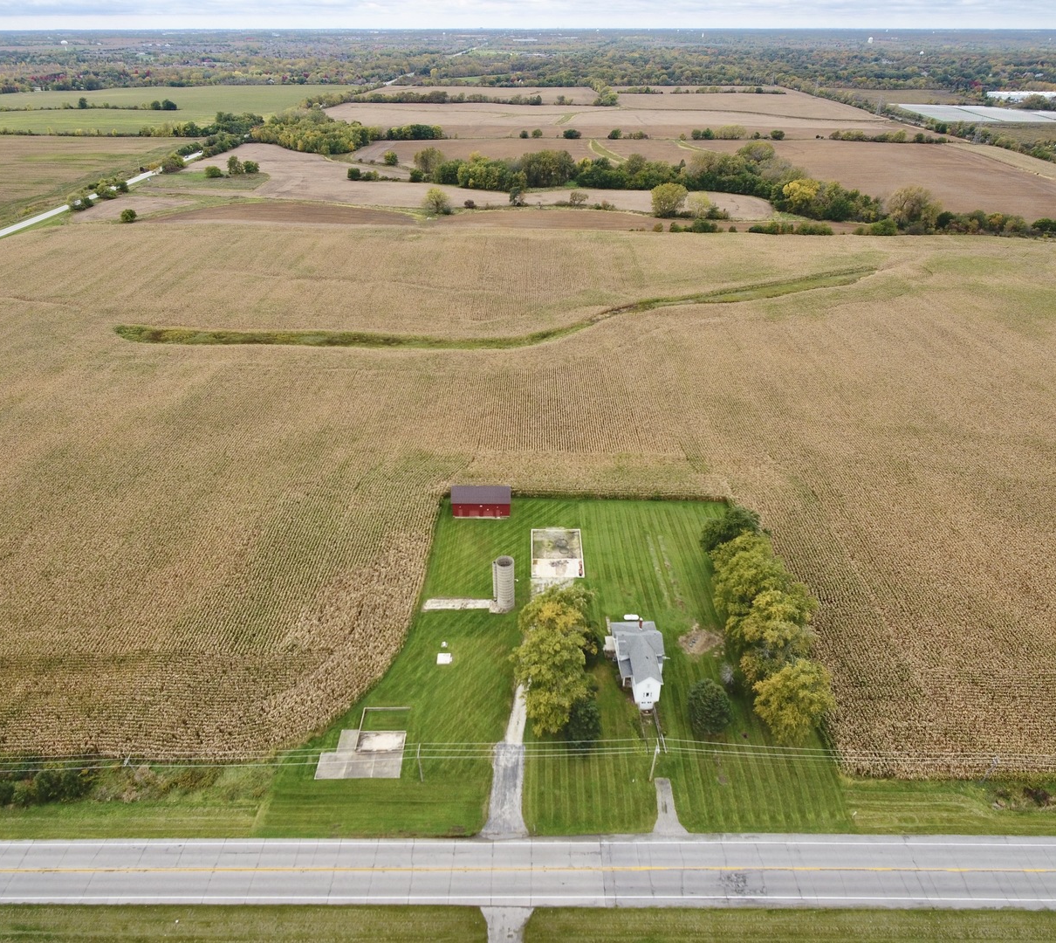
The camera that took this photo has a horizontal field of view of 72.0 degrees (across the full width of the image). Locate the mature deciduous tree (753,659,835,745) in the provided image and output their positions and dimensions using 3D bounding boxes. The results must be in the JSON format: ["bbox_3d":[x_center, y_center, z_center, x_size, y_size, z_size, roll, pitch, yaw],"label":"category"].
[{"bbox_3d":[45.390,39.400,124.230,13.200,14.500,12.800,0,32,0],"label":"mature deciduous tree"}]

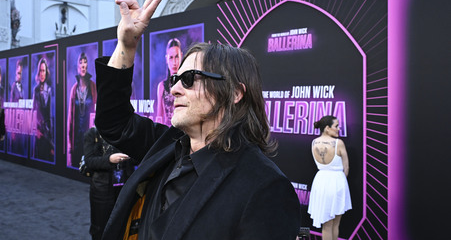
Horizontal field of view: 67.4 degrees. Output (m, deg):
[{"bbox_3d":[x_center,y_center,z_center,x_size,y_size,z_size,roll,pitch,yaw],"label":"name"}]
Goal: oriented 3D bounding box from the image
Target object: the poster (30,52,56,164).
[{"bbox_3d":[-4.370,-0.300,8.090,1.180,2.620,0.030,2,2,37],"label":"poster"}]

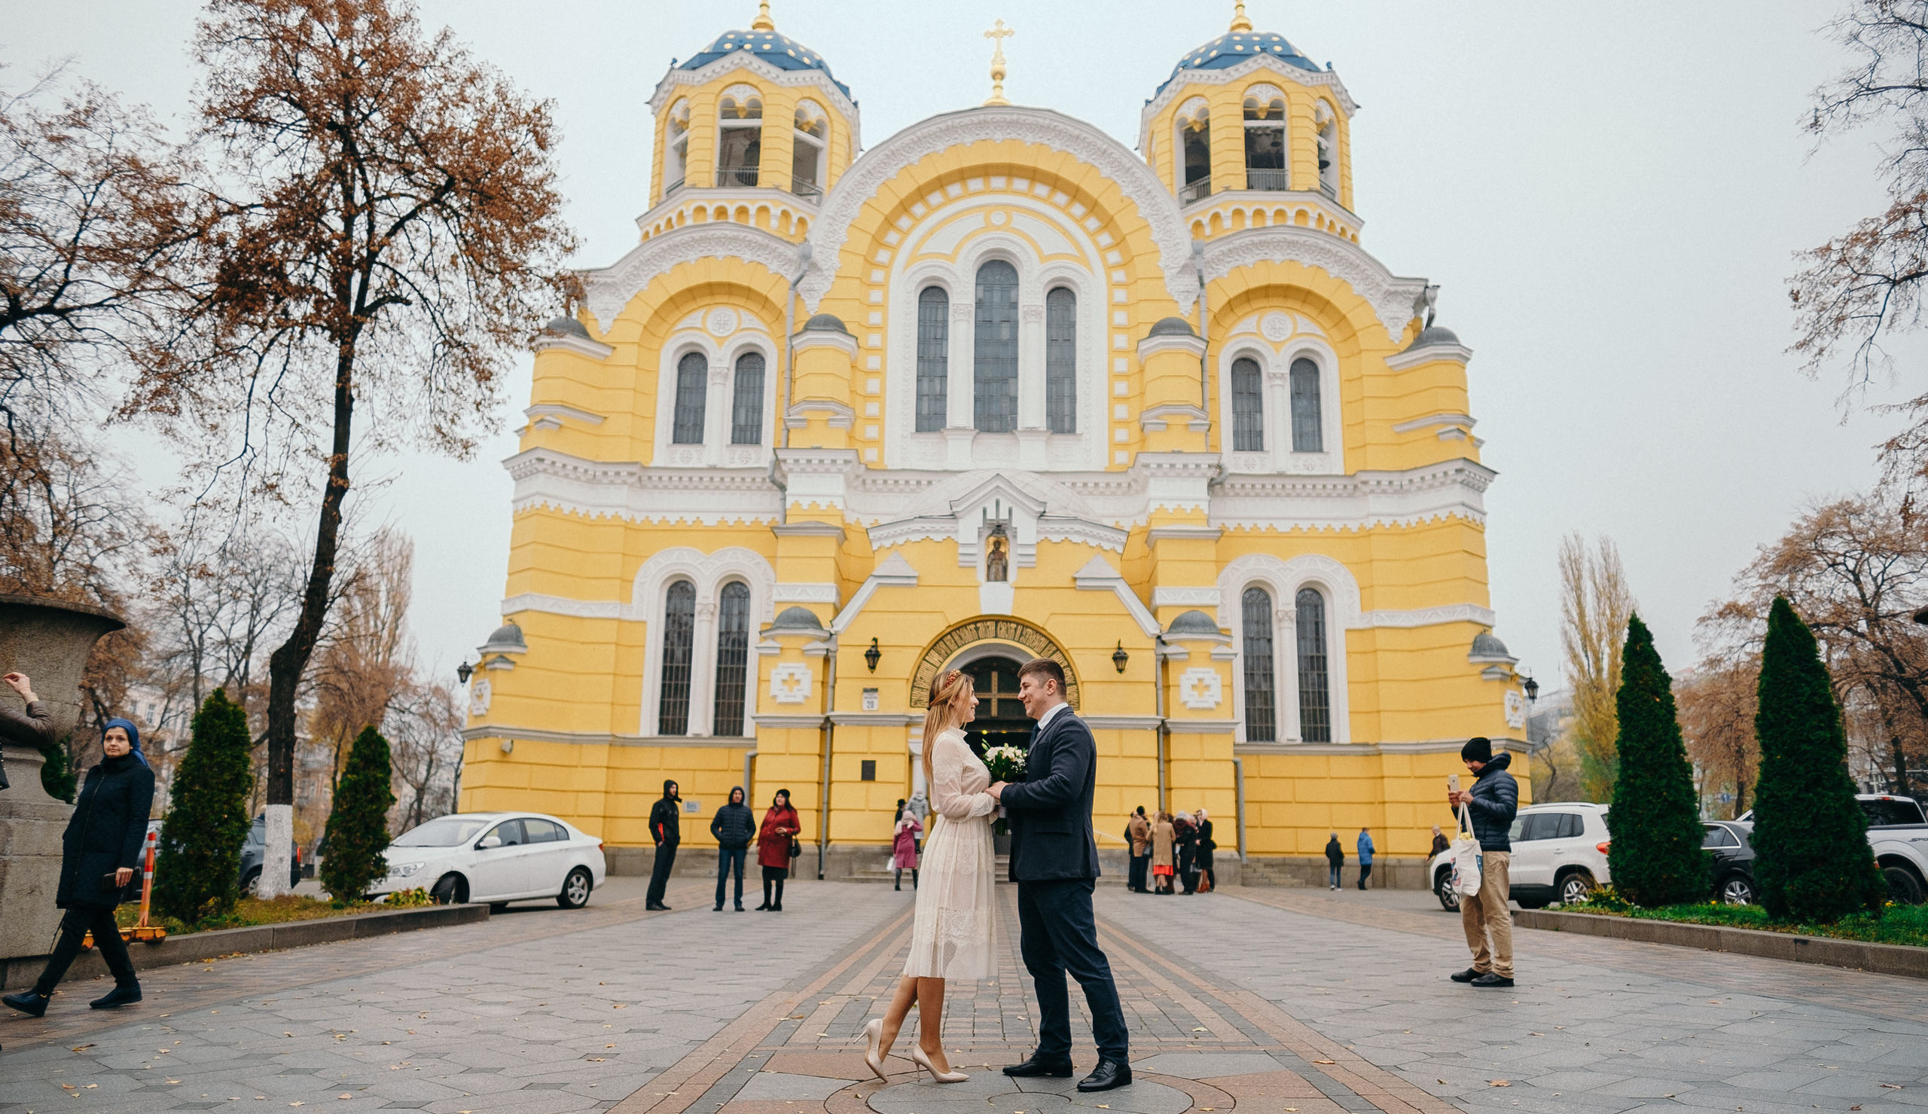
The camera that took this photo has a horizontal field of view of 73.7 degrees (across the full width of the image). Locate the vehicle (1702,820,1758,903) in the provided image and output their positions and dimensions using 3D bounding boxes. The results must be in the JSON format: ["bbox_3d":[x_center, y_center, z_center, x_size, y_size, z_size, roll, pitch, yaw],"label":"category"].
[{"bbox_3d":[12.217,5.291,21.938,1.830,1.520,4.600,9,-15,-33],"label":"vehicle"}]

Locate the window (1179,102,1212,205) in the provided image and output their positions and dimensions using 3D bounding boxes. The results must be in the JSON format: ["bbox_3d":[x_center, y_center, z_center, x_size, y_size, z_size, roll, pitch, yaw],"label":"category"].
[{"bbox_3d":[7.637,-13.297,42.346,0.500,3.700,1.350,13,-17,-43],"label":"window"}]

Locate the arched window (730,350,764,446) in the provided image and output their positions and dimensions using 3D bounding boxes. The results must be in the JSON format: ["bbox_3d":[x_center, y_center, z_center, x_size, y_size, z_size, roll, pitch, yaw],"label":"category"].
[{"bbox_3d":[-6.241,-4.625,37.324,0.890,2.820,0.320,1,-12,1],"label":"arched window"}]

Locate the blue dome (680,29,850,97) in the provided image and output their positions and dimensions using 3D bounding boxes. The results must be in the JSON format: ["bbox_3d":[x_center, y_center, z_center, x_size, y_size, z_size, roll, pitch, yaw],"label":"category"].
[{"bbox_3d":[-6.622,-15.698,41.949,6.100,3.539,6.100,1,-13,1],"label":"blue dome"}]

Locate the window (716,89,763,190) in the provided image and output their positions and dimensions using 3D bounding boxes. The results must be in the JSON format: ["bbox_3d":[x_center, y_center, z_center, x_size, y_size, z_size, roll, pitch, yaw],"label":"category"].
[{"bbox_3d":[-6.818,-12.767,39.274,1.400,3.400,0.500,1,-12,2],"label":"window"}]

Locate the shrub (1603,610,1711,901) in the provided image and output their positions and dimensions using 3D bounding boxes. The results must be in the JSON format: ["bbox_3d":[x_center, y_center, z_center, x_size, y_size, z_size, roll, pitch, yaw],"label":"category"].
[{"bbox_3d":[9.045,2.682,17.056,1.250,3.800,1.250,1,-12,2],"label":"shrub"}]

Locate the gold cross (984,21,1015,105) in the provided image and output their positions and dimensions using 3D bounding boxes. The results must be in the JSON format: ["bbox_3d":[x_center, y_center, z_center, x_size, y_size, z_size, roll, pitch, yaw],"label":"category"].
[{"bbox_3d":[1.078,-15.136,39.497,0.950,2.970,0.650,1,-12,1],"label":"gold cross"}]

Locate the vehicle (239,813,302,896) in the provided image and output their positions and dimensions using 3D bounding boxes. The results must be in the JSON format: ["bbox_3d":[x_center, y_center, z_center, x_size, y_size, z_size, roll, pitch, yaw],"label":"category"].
[{"bbox_3d":[-14.034,5.340,22.790,1.770,1.500,4.350,-5,-13,24],"label":"vehicle"}]

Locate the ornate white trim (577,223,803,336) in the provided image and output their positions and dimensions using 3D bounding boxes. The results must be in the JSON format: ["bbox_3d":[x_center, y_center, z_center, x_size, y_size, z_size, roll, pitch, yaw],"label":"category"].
[{"bbox_3d":[-7.666,-7.752,36.694,6.304,3.379,0.900,1,-13,1],"label":"ornate white trim"}]

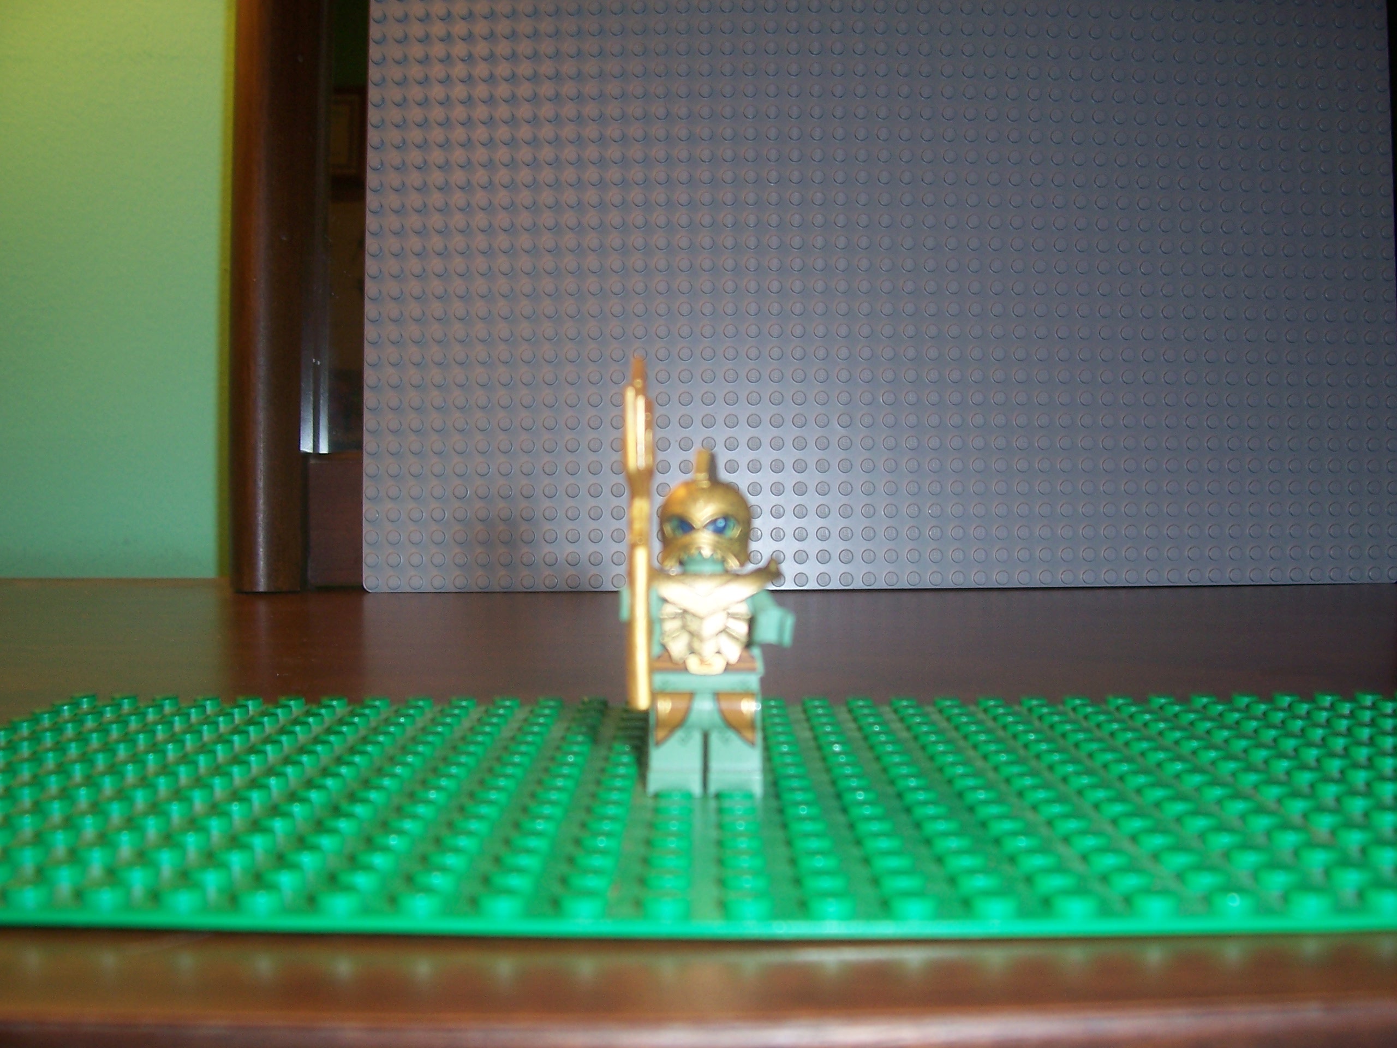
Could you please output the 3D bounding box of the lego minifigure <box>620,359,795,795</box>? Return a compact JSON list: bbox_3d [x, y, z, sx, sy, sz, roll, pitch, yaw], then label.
[{"bbox_3d":[0.001,0.007,0.185,0.023,0.059,0.024,0,2,1],"label":"lego minifigure"}]

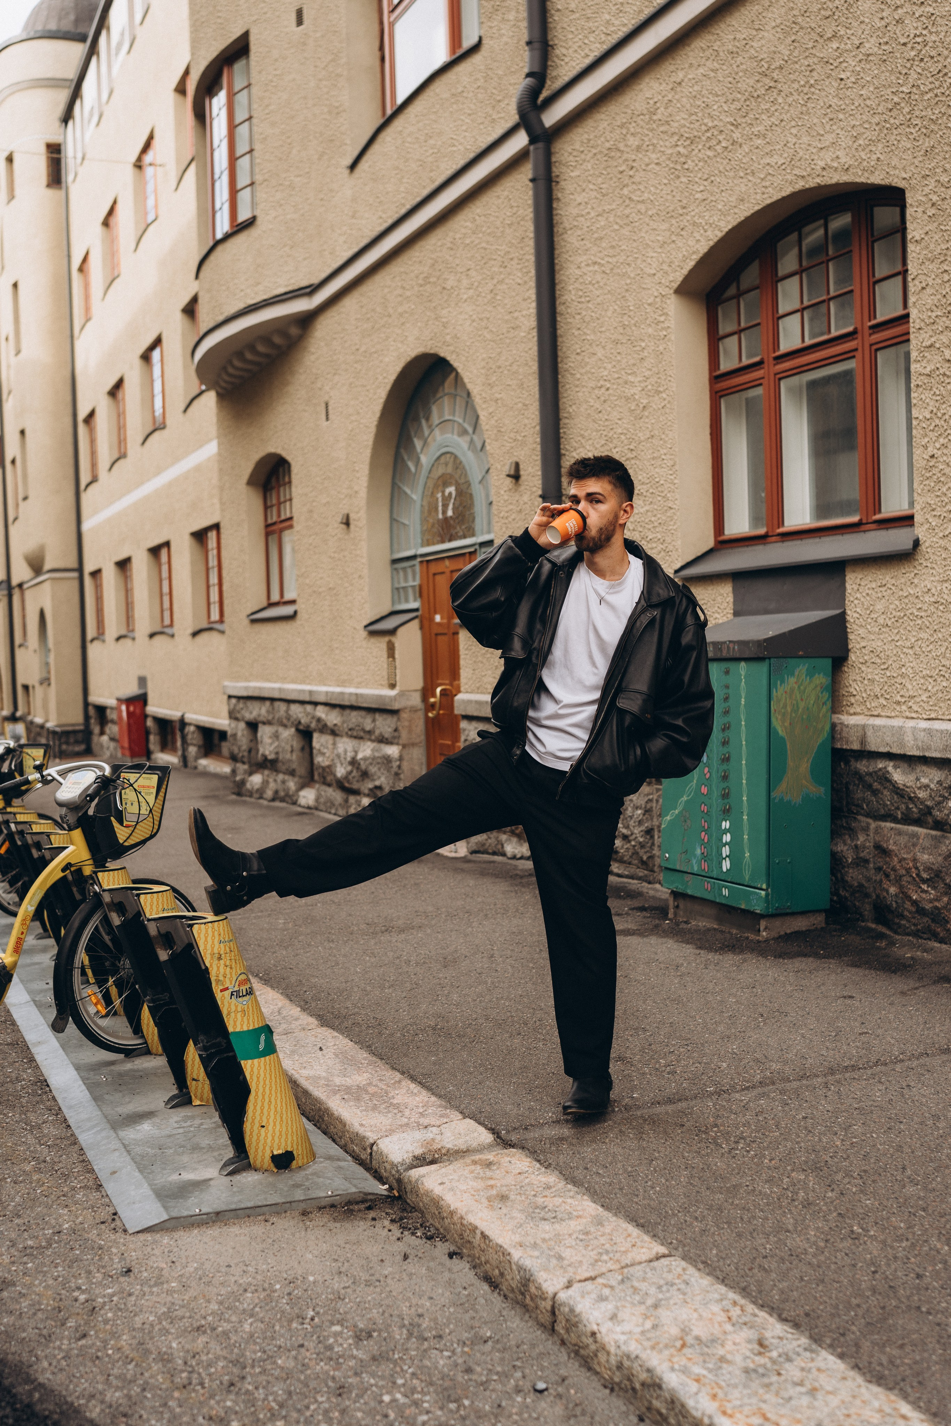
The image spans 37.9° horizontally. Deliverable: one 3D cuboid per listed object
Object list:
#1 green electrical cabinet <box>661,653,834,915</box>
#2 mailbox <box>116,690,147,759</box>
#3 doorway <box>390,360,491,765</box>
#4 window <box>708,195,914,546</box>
[{"bbox_3d":[1.241,0.304,6.482,0.335,1.120,0.840,-3,3,-25],"label":"green electrical cabinet"},{"bbox_3d":[-6.551,0.199,26.361,0.380,1.240,0.980,-3,3,-24],"label":"mailbox"},{"bbox_3d":[-0.198,-0.946,10.823,0.250,3.620,2.530,-3,3,-24],"label":"doorway"},{"bbox_3d":[1.669,-1.650,6.718,0.140,1.585,1.790,-3,3,-24],"label":"window"}]

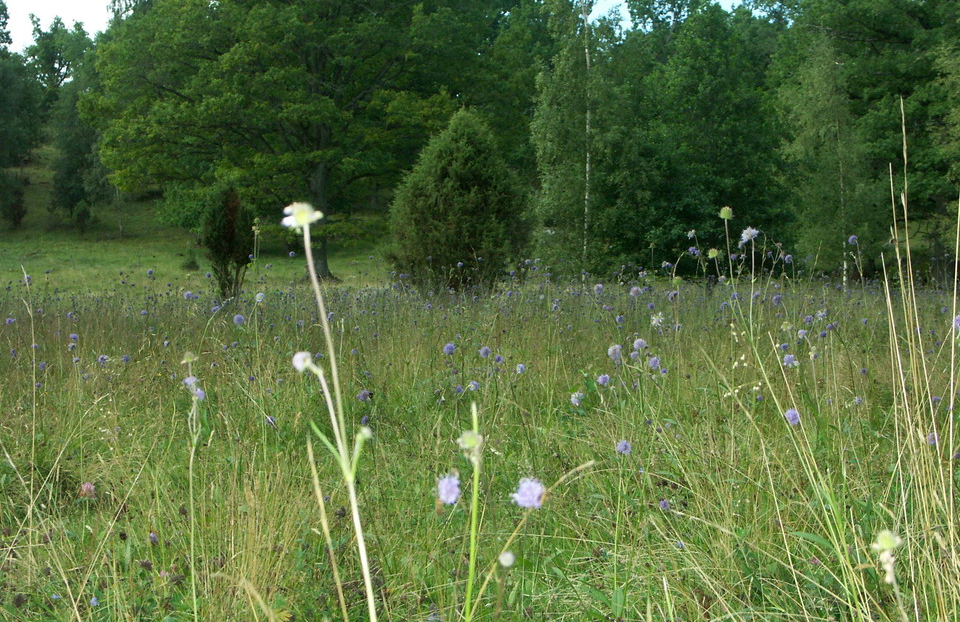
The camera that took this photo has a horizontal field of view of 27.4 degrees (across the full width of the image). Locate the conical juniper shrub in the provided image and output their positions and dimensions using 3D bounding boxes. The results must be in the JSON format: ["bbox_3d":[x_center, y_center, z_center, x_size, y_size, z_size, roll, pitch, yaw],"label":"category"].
[{"bbox_3d":[-0.270,-1.400,25.500,1.850,2.450,1.800,0,2,0],"label":"conical juniper shrub"}]

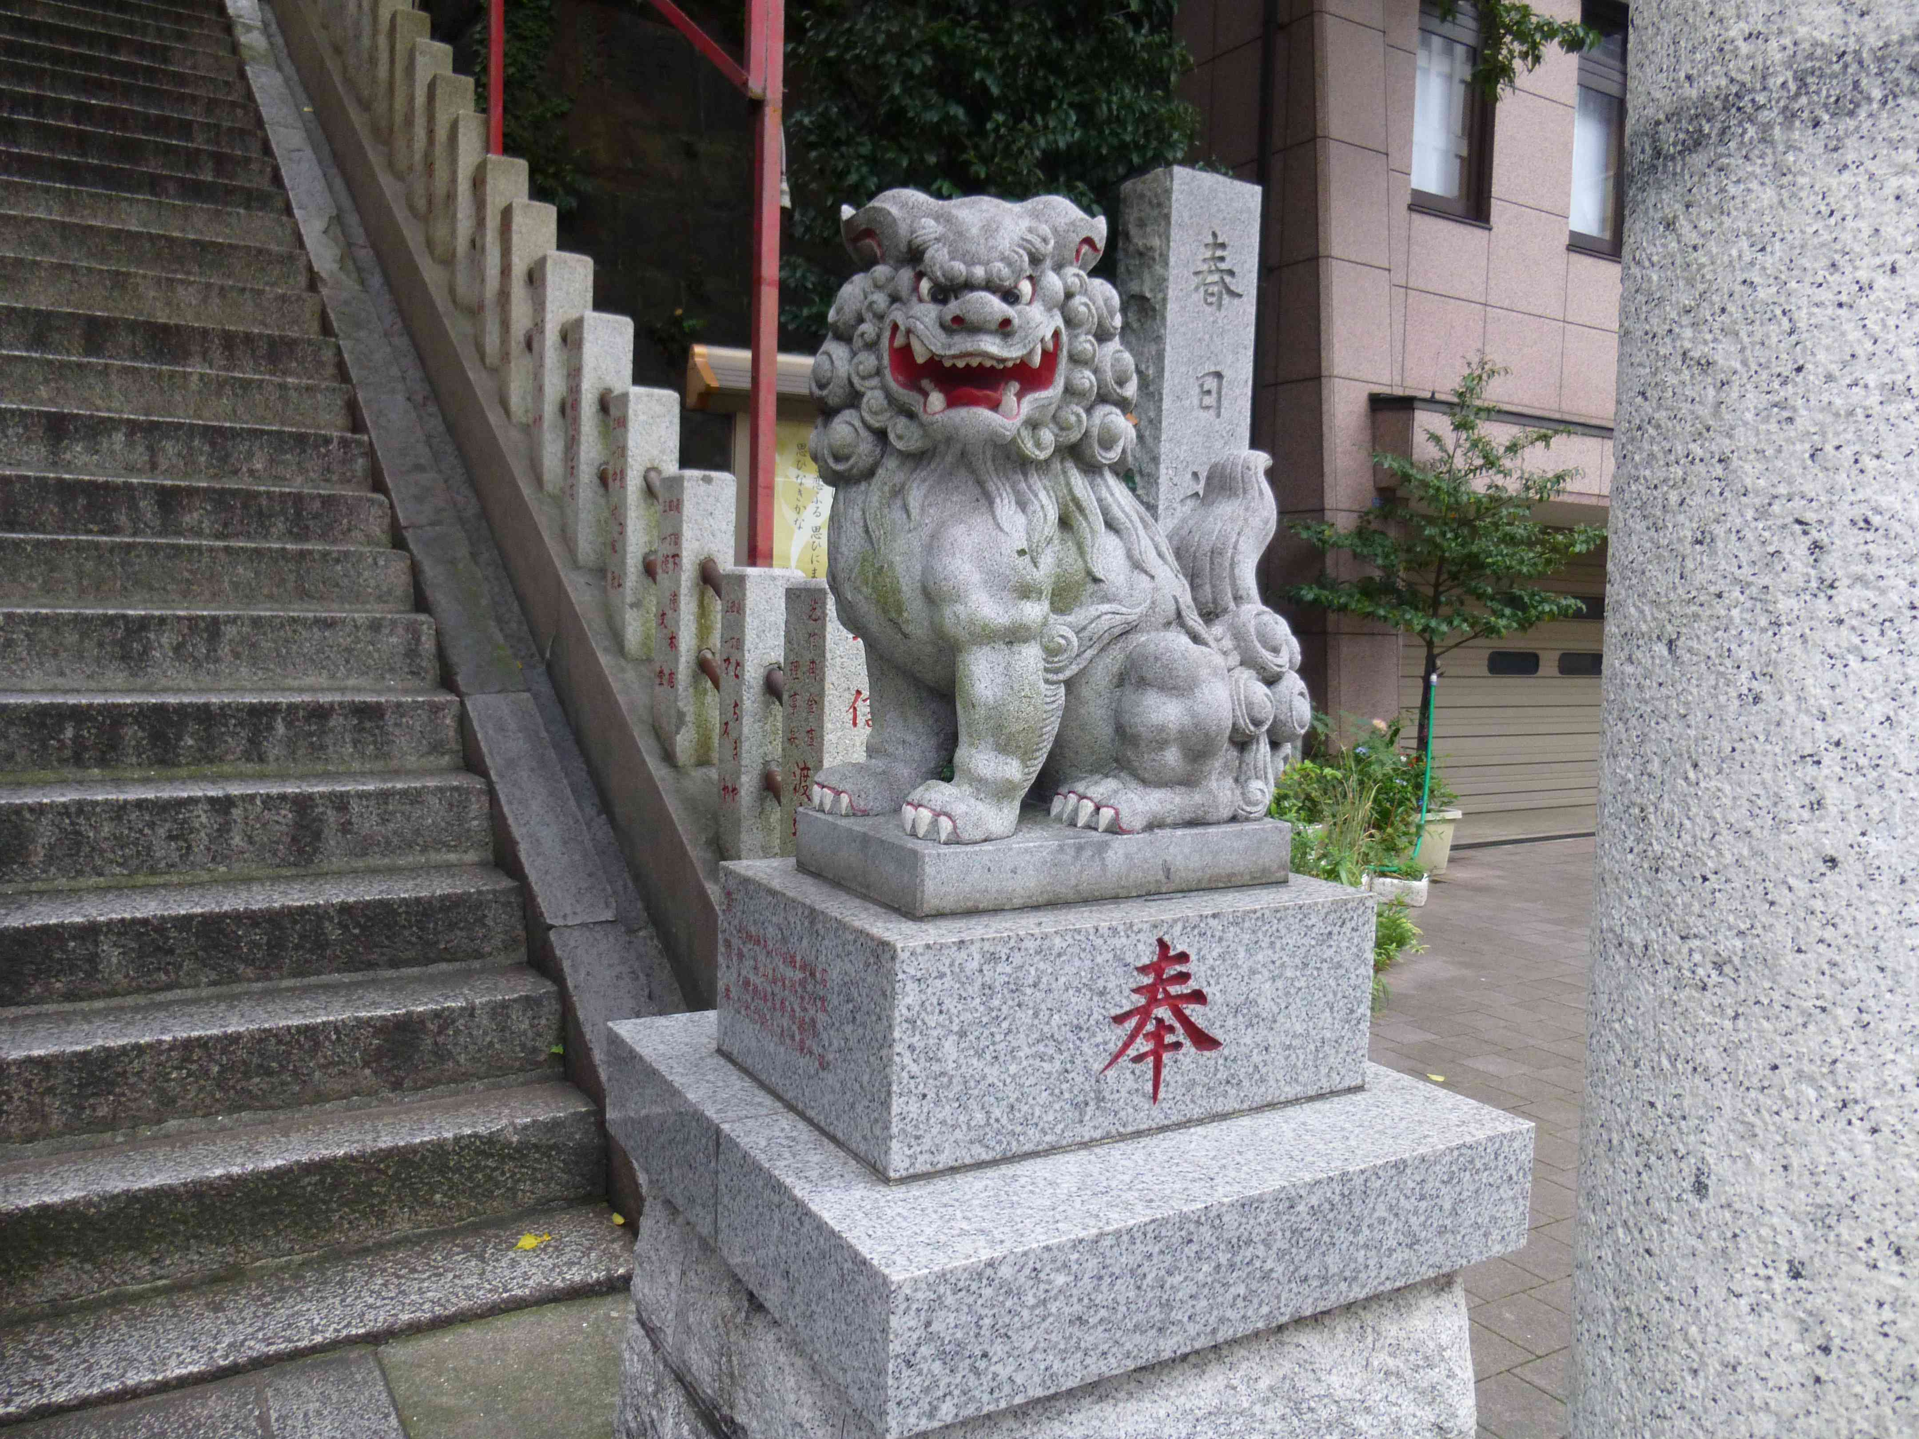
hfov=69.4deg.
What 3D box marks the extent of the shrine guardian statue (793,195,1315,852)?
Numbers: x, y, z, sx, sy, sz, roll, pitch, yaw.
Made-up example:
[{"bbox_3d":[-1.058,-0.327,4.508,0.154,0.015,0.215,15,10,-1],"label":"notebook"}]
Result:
[{"bbox_3d":[0.201,-0.304,2.167,0.824,0.923,0.461,-1,4,-31],"label":"shrine guardian statue"}]

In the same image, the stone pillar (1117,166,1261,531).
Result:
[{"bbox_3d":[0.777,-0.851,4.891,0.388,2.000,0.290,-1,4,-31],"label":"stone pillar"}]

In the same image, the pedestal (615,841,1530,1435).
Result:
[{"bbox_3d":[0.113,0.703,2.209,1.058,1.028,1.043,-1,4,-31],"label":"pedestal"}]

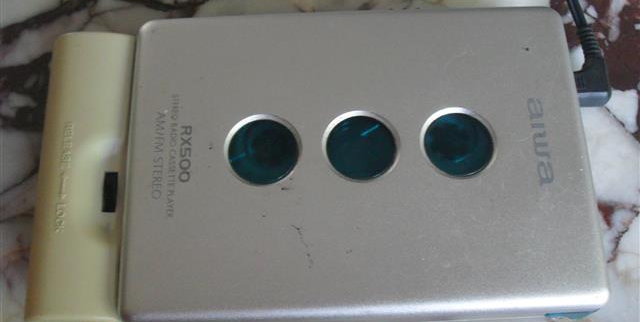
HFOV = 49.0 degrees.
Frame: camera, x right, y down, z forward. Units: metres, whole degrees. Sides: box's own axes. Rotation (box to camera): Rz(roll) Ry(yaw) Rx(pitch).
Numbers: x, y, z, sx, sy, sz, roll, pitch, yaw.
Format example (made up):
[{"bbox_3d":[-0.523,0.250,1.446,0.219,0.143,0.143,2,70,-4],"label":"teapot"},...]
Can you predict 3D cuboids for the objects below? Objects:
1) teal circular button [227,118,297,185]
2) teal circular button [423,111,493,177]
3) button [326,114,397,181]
[{"bbox_3d":[-0.014,-0.002,0.172,0.017,0.003,0.017,0,71,1],"label":"teal circular button"},{"bbox_3d":[0.034,-0.004,0.173,0.017,0.003,0.017,0,71,1],"label":"teal circular button"},{"bbox_3d":[0.010,-0.003,0.173,0.017,0.003,0.017,-2,71,0],"label":"button"}]

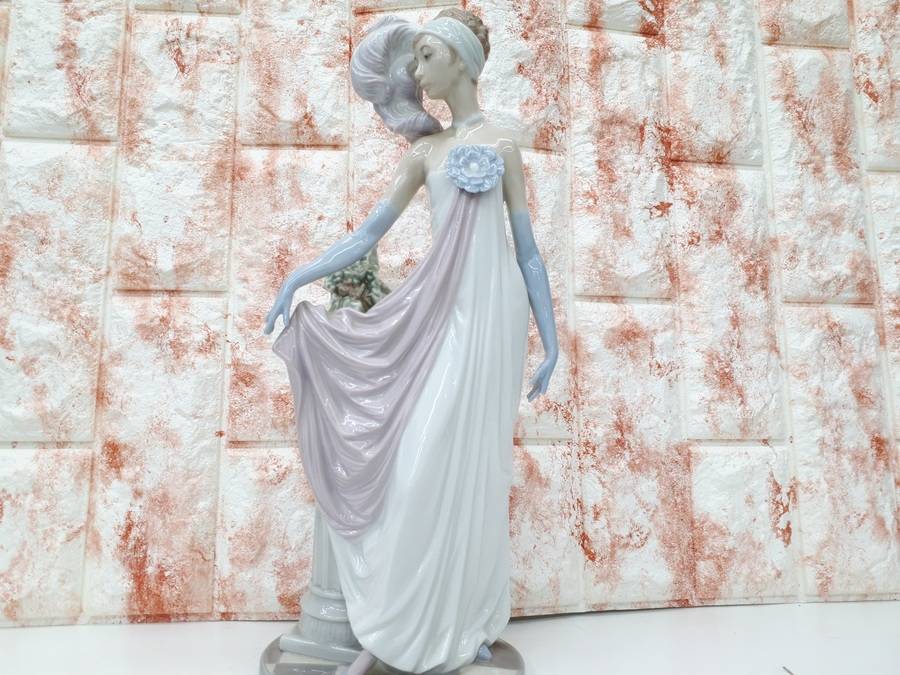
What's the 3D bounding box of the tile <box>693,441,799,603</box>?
[{"bbox_3d":[0.198,0.124,0.469,0.071,0.103,0.012,1,-10,-6],"label":"tile"}]

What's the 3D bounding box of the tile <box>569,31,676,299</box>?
[{"bbox_3d":[0.122,-0.129,0.503,0.070,0.206,0.012,1,-10,-6],"label":"tile"}]

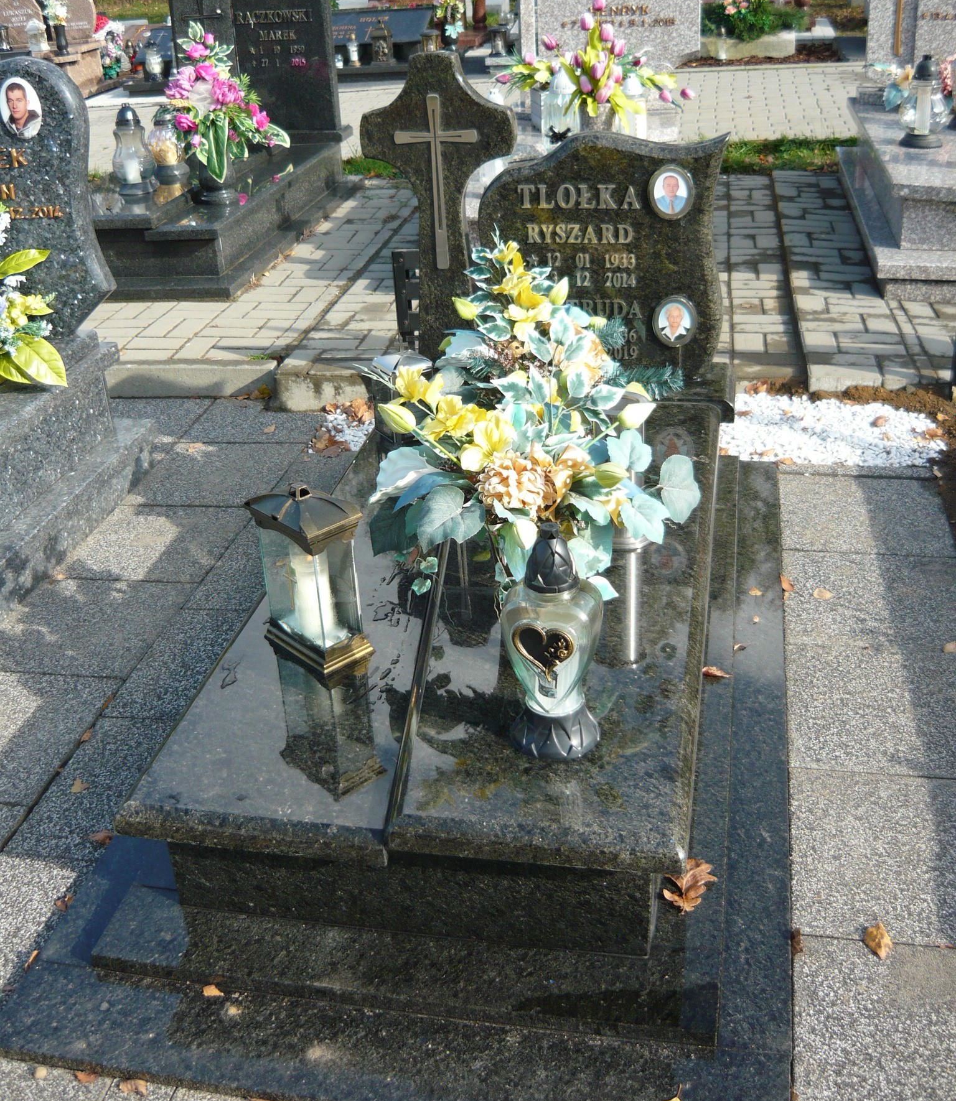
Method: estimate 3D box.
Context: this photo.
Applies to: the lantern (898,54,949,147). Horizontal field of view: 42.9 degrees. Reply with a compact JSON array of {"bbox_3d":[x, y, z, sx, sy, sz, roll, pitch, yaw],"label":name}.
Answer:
[{"bbox_3d":[1.679,-1.704,4.582,0.186,0.317,0.186,2,30,12],"label":"lantern"}]

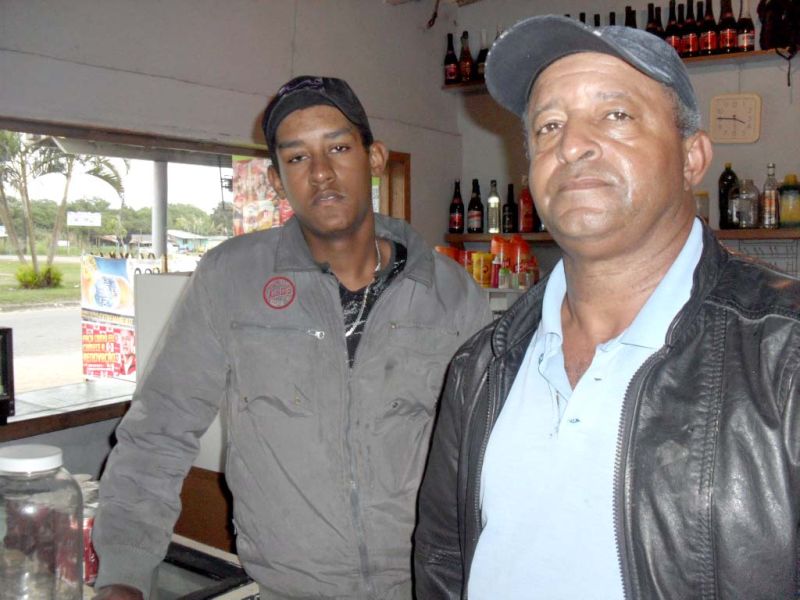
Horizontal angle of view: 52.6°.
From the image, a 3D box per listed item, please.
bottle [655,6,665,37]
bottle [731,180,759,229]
[{"bbox_3d":[1.271,-1.291,3.970,0.083,0.290,0.083,3,5,34],"label":"bottle"},{"bbox_3d":[1.698,-0.472,3.975,0.138,0.240,0.138,1,4,30],"label":"bottle"}]

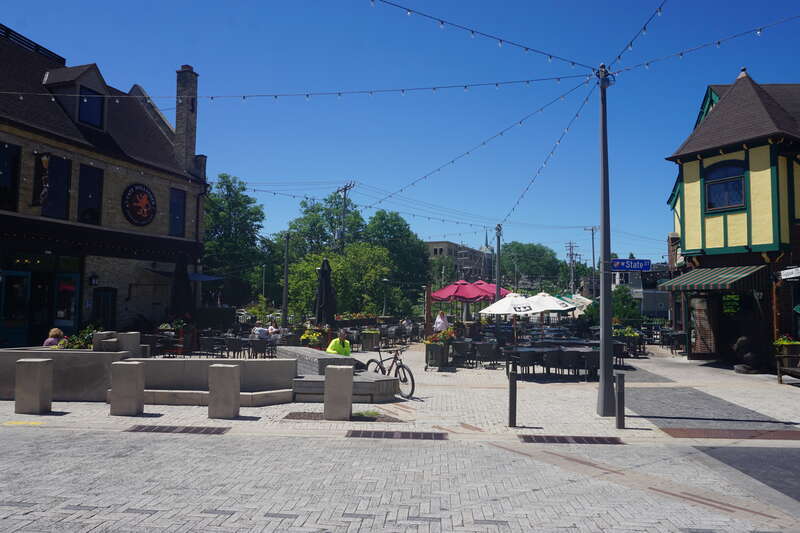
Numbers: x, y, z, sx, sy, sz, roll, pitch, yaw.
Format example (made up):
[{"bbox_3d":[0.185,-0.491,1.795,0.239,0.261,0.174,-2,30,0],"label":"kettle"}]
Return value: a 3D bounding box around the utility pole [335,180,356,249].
[{"bbox_3d":[-4.089,-0.879,40.000,0.450,11.000,2.400,2,-4,-26],"label":"utility pole"}]

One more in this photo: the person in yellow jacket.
[{"bbox_3d":[-1.523,2.237,13.100,0.600,1.350,0.700,0,-4,11],"label":"person in yellow jacket"}]

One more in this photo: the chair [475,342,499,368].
[{"bbox_3d":[2.823,2.864,17.300,0.580,0.810,0.580,1,-4,0],"label":"chair"}]

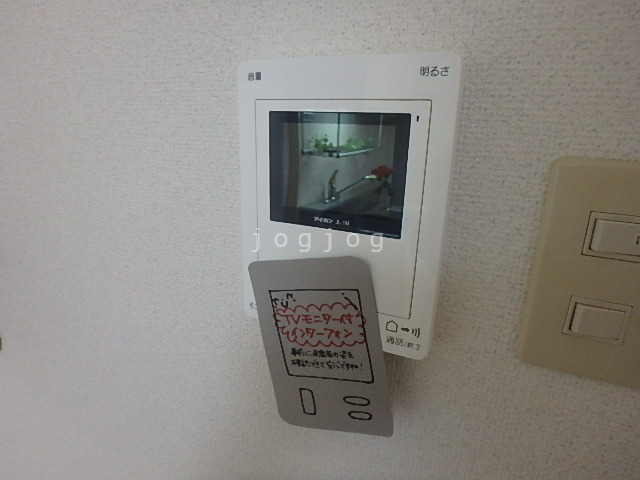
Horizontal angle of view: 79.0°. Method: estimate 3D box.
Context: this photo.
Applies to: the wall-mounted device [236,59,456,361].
[{"bbox_3d":[0.012,-0.020,0.247,0.132,0.173,0.021,9,18,23],"label":"wall-mounted device"}]

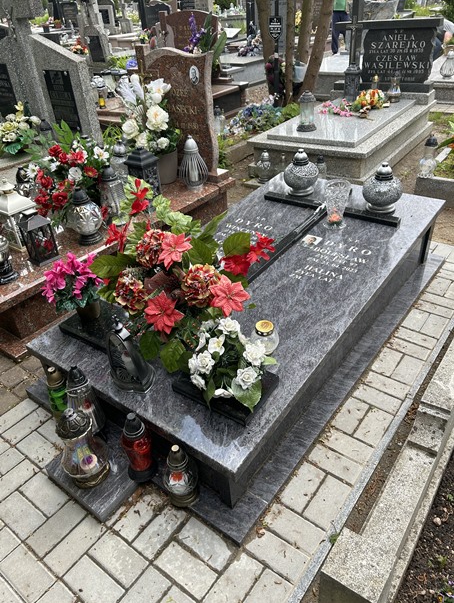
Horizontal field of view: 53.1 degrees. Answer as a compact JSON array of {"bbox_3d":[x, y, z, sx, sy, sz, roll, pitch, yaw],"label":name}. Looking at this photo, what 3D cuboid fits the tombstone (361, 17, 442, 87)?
[{"bbox_3d":[1.993,-2.844,5.191,0.836,0.703,0.180,18,39,31],"label":"tombstone"}]

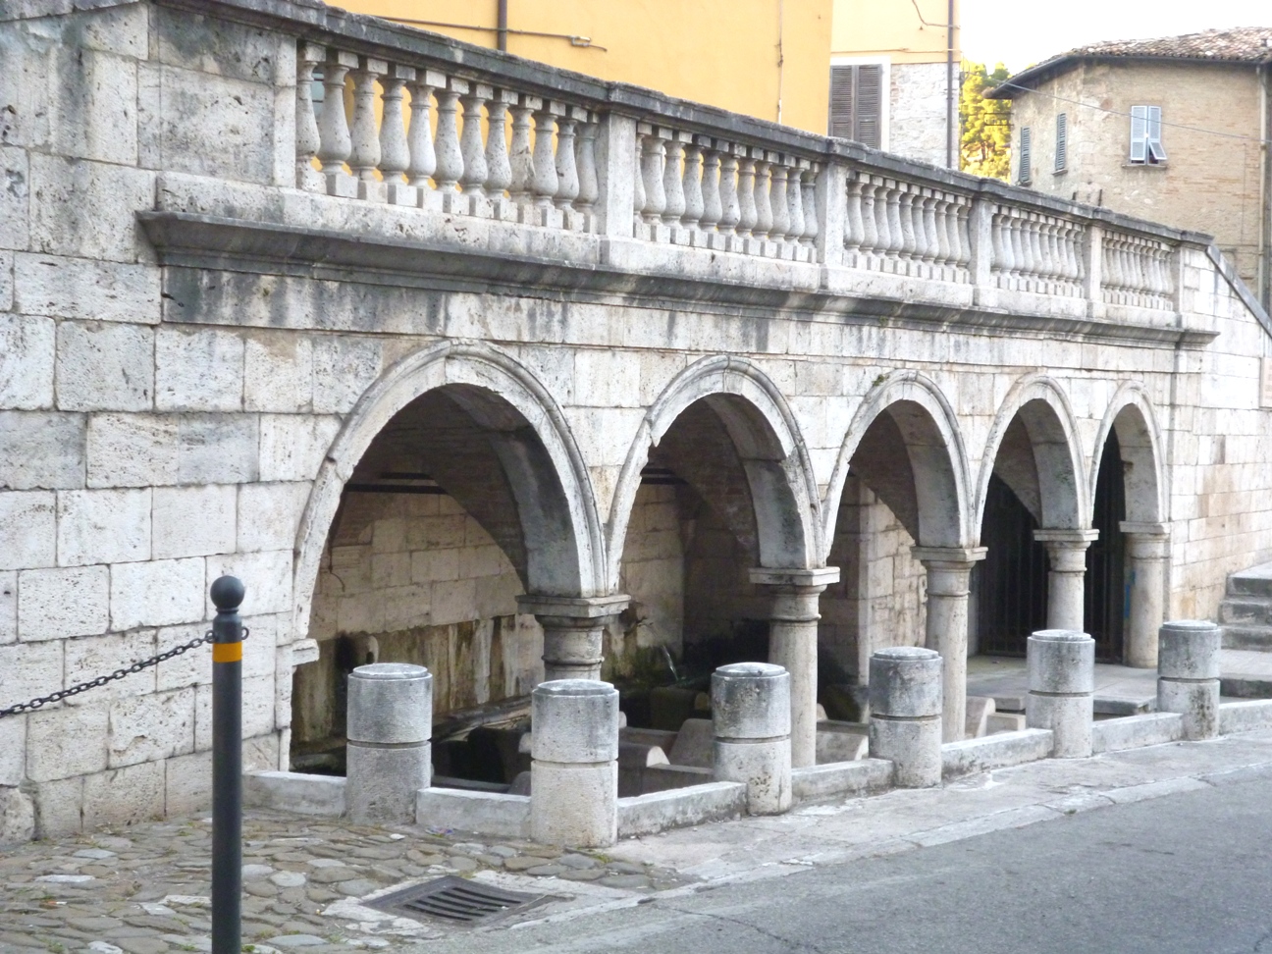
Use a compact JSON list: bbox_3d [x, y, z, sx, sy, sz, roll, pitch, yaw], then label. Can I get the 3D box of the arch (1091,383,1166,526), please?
[{"bbox_3d":[4.311,-0.195,20.786,0.360,1.296,2.215,1,2,29],"label":"arch"}]

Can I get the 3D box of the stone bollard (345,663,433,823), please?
[{"bbox_3d":[-1.035,1.108,9.719,0.354,0.630,0.354,1,2,0],"label":"stone bollard"}]

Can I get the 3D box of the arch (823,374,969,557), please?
[{"bbox_3d":[1.745,-0.093,16.195,0.360,1.297,2.648,1,2,29],"label":"arch"}]

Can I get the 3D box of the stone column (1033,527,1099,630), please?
[{"bbox_3d":[3.698,1.148,19.944,0.439,1.402,0.439,2,2,29],"label":"stone column"}]

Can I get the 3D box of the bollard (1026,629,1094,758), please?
[{"bbox_3d":[2.228,1.129,12.156,0.354,0.637,0.354,2,2,29],"label":"bollard"}]

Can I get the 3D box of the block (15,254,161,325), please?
[{"bbox_3d":[-2.214,-0.721,8.919,0.300,0.229,0.817,2,2,29],"label":"block"}]

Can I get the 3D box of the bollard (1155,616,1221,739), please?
[{"bbox_3d":[3.100,1.141,12.948,0.343,0.635,0.343,1,2,14],"label":"bollard"}]

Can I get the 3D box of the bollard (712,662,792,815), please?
[{"bbox_3d":[0.503,1.128,10.050,0.343,0.628,0.343,0,2,3],"label":"bollard"}]

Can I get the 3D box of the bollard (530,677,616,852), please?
[{"bbox_3d":[-0.240,1.134,9.227,0.343,0.628,0.343,0,2,-1],"label":"bollard"}]

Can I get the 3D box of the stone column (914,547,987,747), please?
[{"bbox_3d":[2.325,1.315,17.317,0.452,1.579,0.452,1,2,29],"label":"stone column"}]

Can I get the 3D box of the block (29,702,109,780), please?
[{"bbox_3d":[-2.300,1.016,8.978,0.270,0.263,0.444,1,2,29],"label":"block"}]

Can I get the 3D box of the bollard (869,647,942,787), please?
[{"bbox_3d":[1.305,1.152,11.198,0.354,0.639,0.354,2,2,29],"label":"bollard"}]

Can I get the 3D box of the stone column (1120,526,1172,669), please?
[{"bbox_3d":[4.843,1.107,22.008,0.421,1.375,0.378,2,2,29],"label":"stone column"}]

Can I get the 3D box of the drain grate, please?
[{"bbox_3d":[-0.632,1.502,8.106,0.463,0.050,0.468,3,6,36],"label":"drain grate"}]

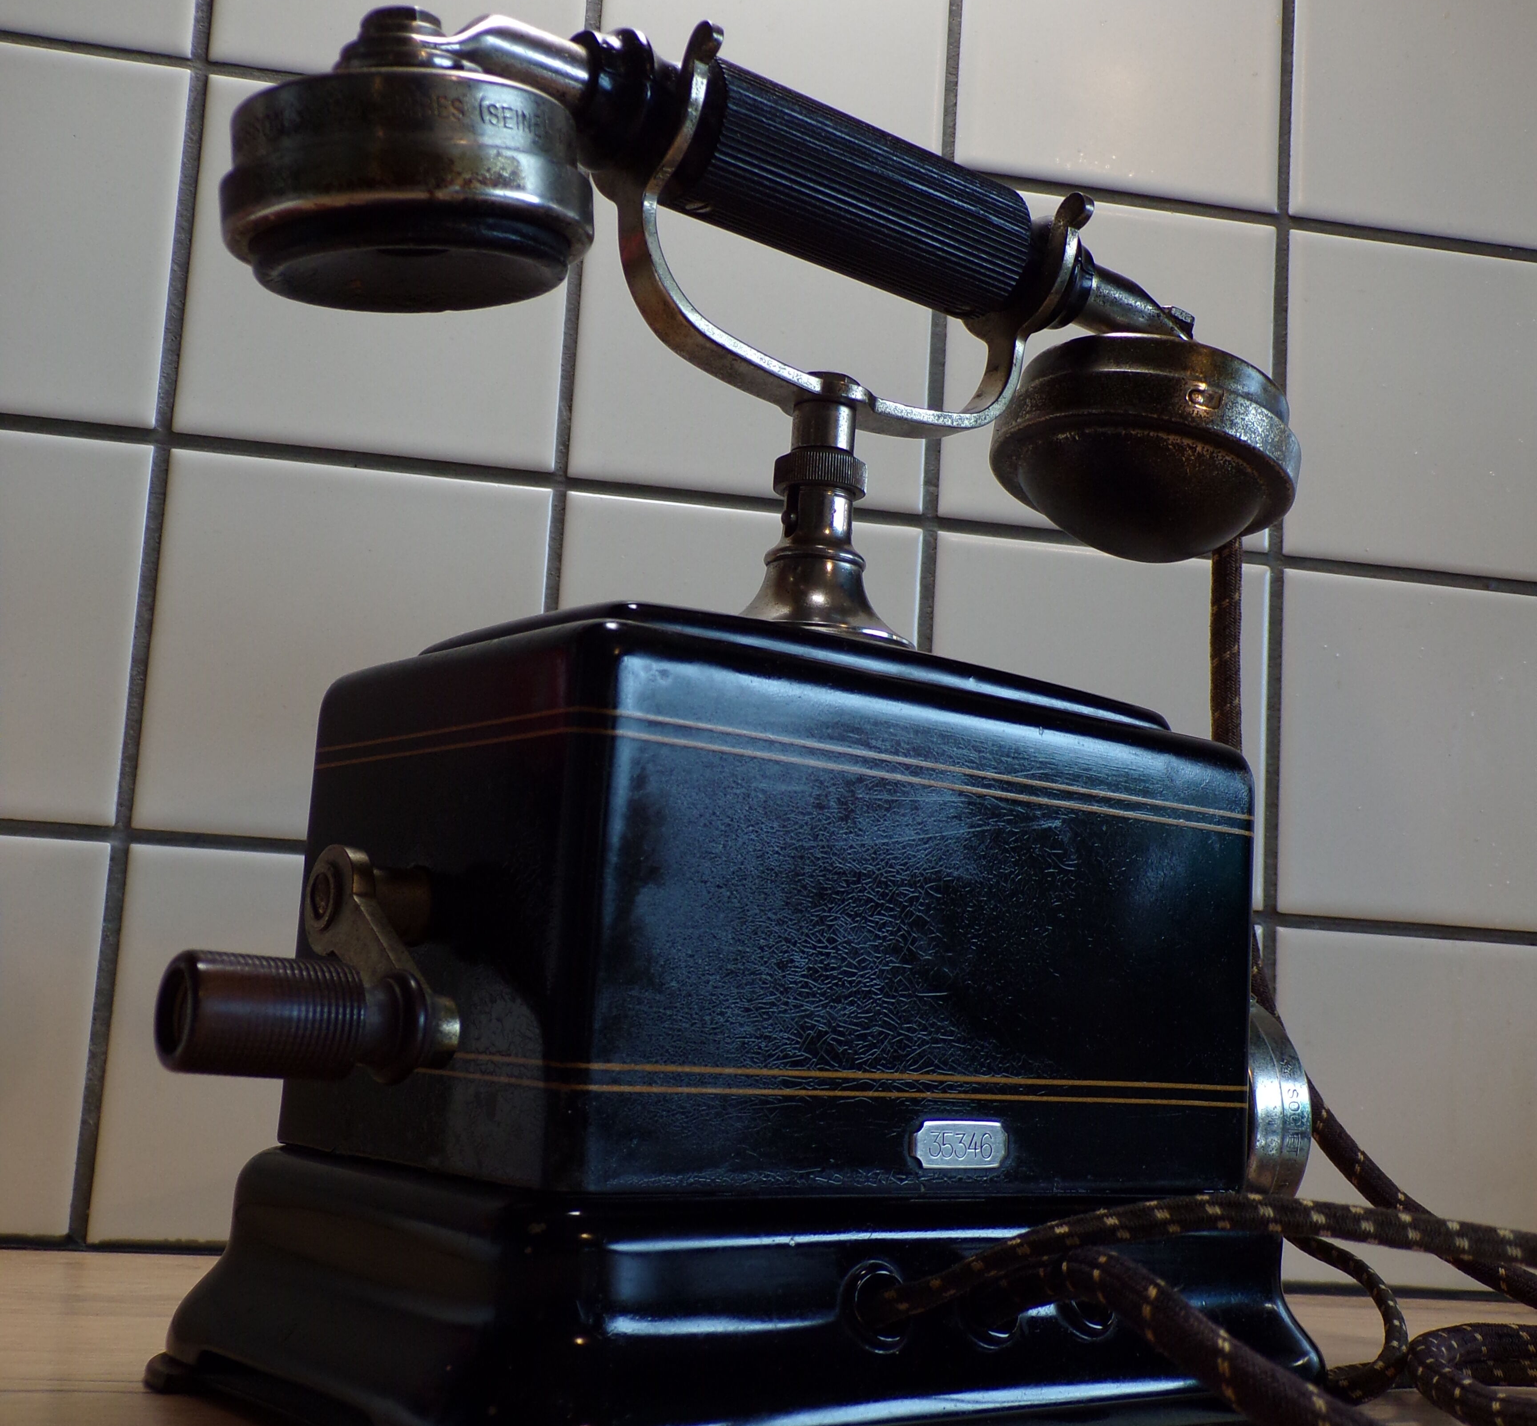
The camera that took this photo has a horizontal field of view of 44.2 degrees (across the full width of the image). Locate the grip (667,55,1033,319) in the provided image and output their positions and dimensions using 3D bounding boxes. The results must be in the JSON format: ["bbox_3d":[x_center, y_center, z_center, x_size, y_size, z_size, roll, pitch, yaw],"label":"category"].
[{"bbox_3d":[0.018,-0.113,0.417,0.082,0.031,0.031,10,-11,-37],"label":"grip"}]

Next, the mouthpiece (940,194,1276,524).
[{"bbox_3d":[0.096,-0.079,0.473,0.076,0.058,0.071,10,-11,-37],"label":"mouthpiece"}]

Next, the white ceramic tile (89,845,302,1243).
[{"bbox_3d":[-0.118,0.089,0.492,0.101,0.101,0.007,5,-9,-10],"label":"white ceramic tile"}]

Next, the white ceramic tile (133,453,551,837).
[{"bbox_3d":[-0.112,-0.015,0.507,0.101,0.101,0.007,5,-9,-10],"label":"white ceramic tile"}]

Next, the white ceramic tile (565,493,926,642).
[{"bbox_3d":[-0.009,-0.006,0.527,0.101,0.101,0.007,5,-9,-10],"label":"white ceramic tile"}]

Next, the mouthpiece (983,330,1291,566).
[{"bbox_3d":[0.092,-0.059,0.469,0.071,0.037,0.071,26,-20,-33],"label":"mouthpiece"}]

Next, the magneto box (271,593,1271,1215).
[{"bbox_3d":[0.004,0.043,0.389,0.169,0.097,0.105,10,-11,-37],"label":"magneto box"}]

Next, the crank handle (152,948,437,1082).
[{"bbox_3d":[-0.068,0.046,0.280,0.039,0.017,0.017,10,-11,-37],"label":"crank handle"}]

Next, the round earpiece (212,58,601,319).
[{"bbox_3d":[-0.066,-0.094,0.351,0.068,0.030,0.068,-3,0,0],"label":"round earpiece"}]

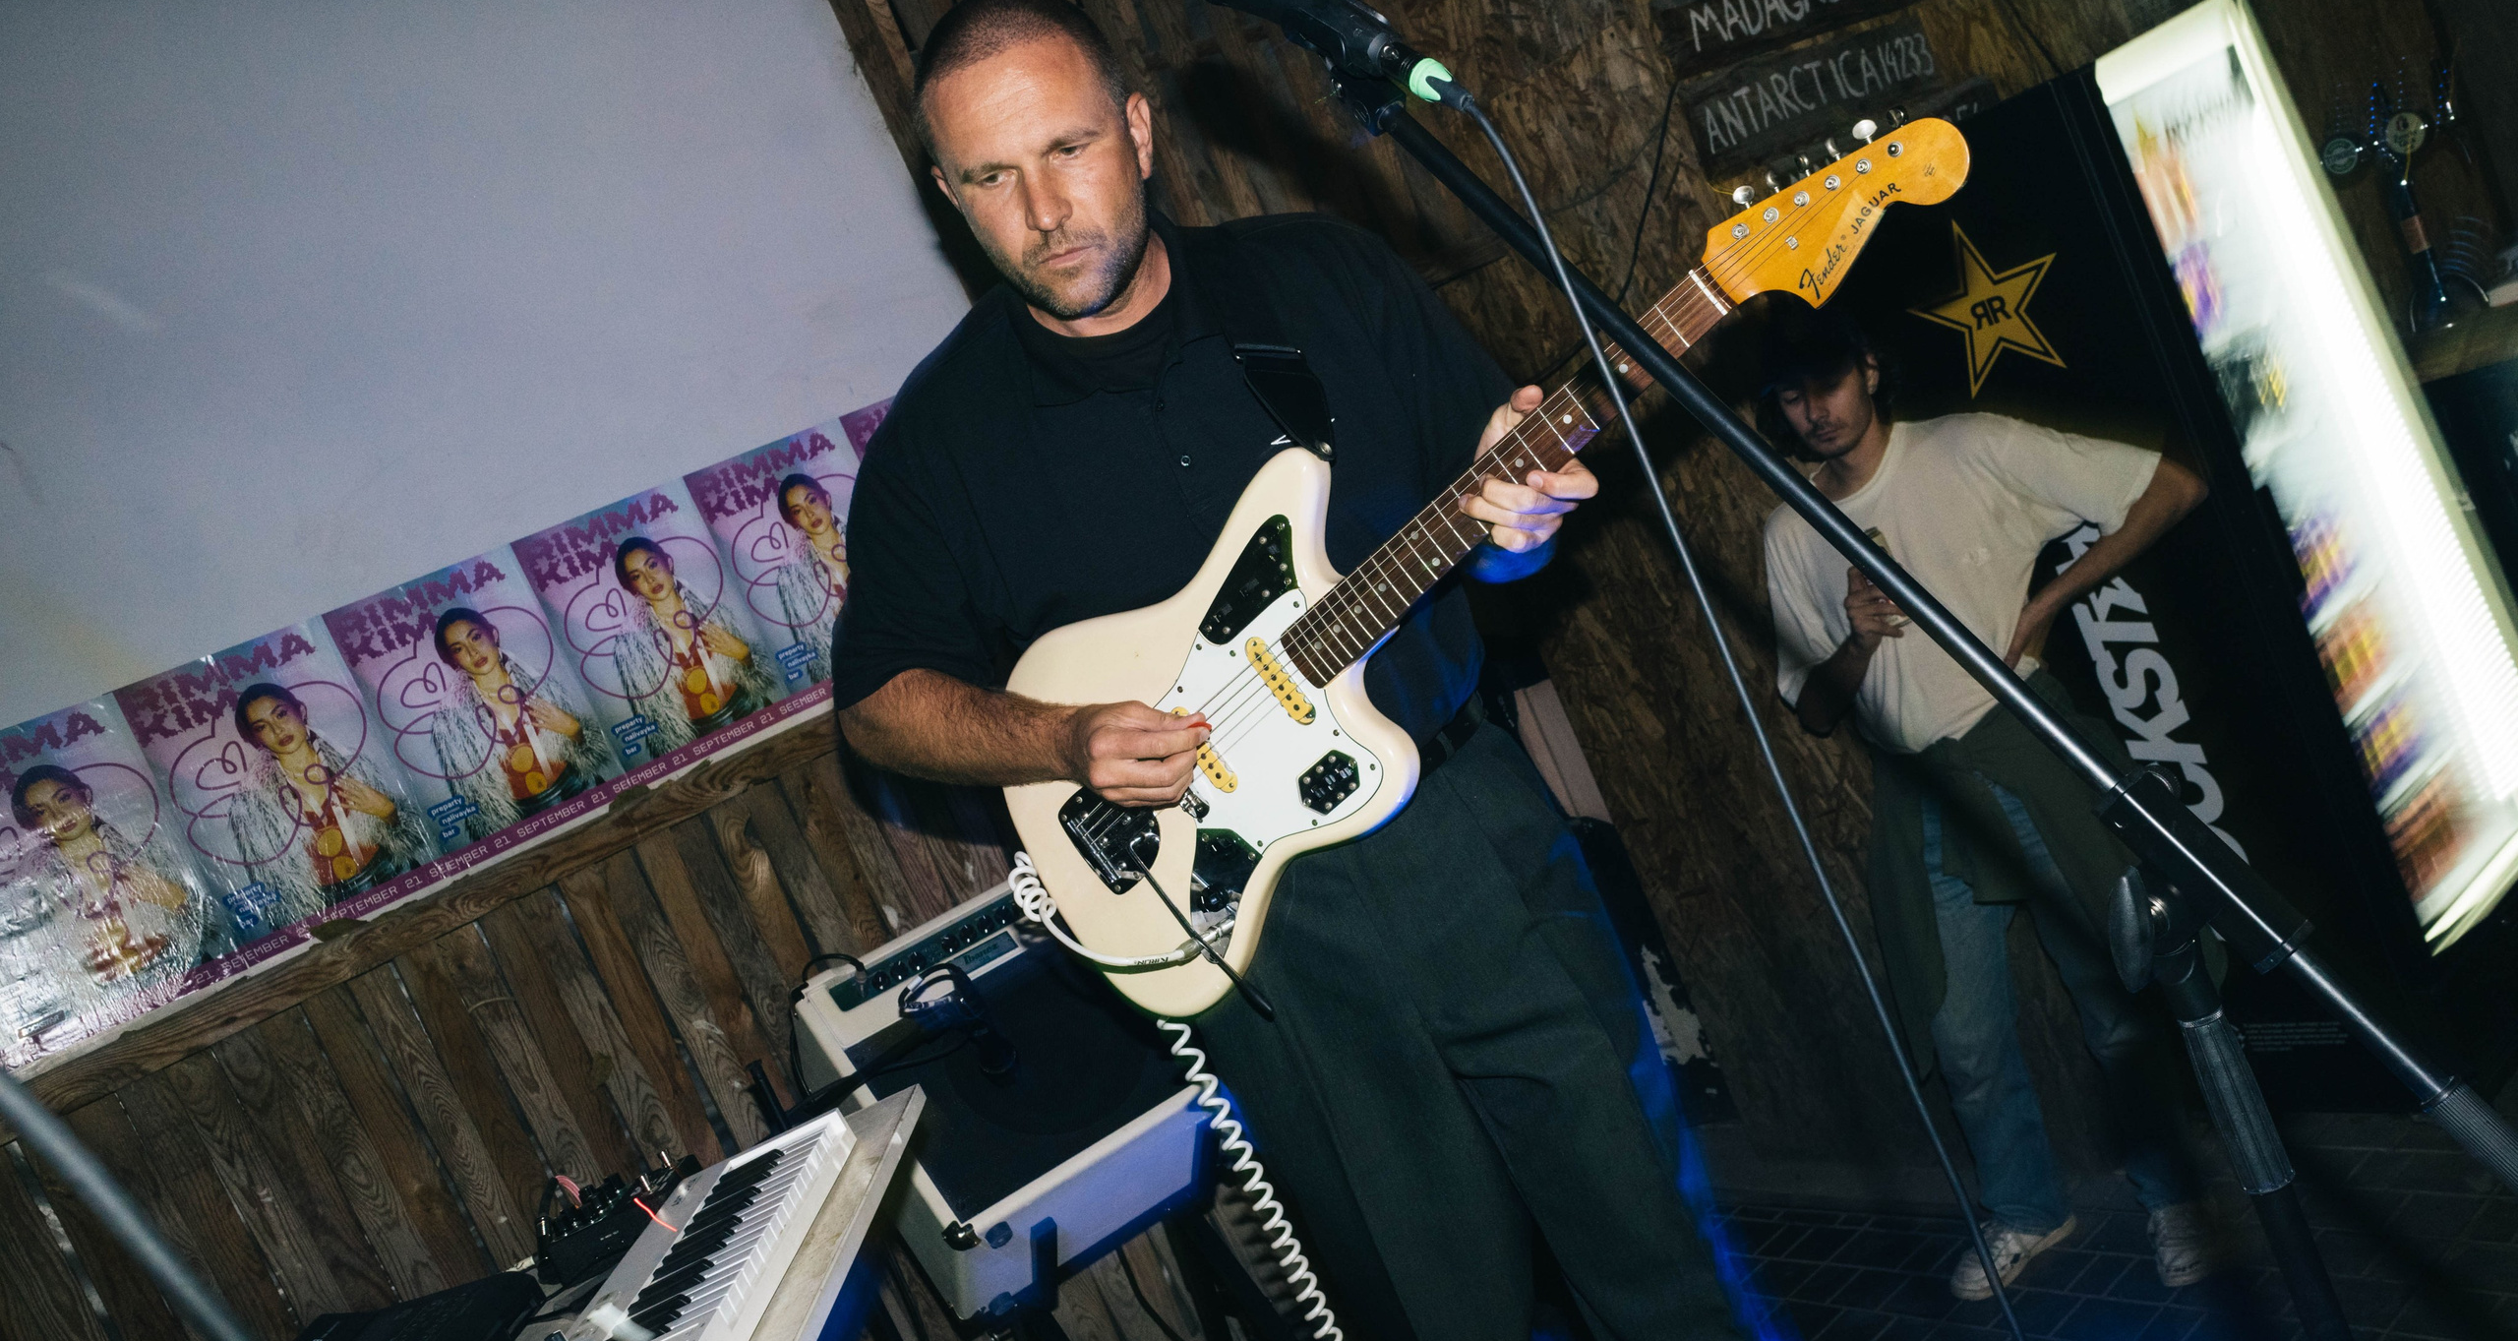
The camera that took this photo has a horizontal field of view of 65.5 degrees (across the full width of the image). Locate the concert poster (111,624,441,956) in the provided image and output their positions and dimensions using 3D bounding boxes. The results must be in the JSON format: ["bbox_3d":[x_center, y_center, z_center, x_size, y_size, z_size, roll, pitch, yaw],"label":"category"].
[{"bbox_3d":[-1.390,0.163,2.795,0.295,0.407,0.008,-27,6,-32],"label":"concert poster"}]

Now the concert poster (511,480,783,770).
[{"bbox_3d":[-0.952,-0.064,3.099,0.295,0.407,0.008,-27,6,-32],"label":"concert poster"}]

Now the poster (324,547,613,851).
[{"bbox_3d":[-1.171,0.050,2.947,0.295,0.407,0.008,-27,6,-32],"label":"poster"}]

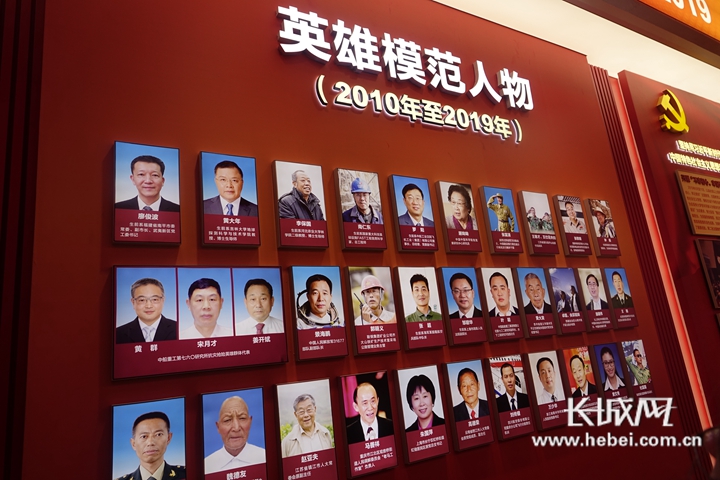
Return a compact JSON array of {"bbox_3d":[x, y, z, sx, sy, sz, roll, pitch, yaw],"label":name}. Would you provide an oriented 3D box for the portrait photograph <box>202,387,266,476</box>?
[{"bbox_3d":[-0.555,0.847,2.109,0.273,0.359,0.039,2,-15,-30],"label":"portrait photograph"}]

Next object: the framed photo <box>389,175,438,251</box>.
[{"bbox_3d":[0.323,-0.158,2.919,0.273,0.460,0.039,2,-15,-30],"label":"framed photo"}]

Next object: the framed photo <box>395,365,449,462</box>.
[{"bbox_3d":[0.330,0.929,2.604,0.273,0.460,0.039,2,-15,-30],"label":"framed photo"}]

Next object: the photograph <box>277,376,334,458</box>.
[{"bbox_3d":[-0.327,1.053,2.856,0.339,0.400,0.048,2,-16,-30],"label":"photograph"}]

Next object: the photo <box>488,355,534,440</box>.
[{"bbox_3d":[0.979,1.014,3.122,0.286,0.490,0.036,2,-16,-30],"label":"photo"}]

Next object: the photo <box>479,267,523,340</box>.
[{"bbox_3d":[0.969,0.436,3.292,0.286,0.490,0.036,2,-16,-30],"label":"photo"}]

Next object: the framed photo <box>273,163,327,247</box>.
[{"bbox_3d":[-0.333,-0.194,2.711,0.286,0.490,0.036,2,-16,-30],"label":"framed photo"}]

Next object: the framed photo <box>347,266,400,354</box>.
[{"bbox_3d":[0.091,0.474,3.277,0.339,0.580,0.048,2,-16,-30],"label":"framed photo"}]

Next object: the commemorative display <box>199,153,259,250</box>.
[{"bbox_3d":[-0.800,-0.244,2.967,0.339,0.580,0.048,2,-16,-30],"label":"commemorative display"}]

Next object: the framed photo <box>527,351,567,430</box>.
[{"bbox_3d":[1.293,1.026,3.305,0.286,0.490,0.036,2,-16,-30],"label":"framed photo"}]

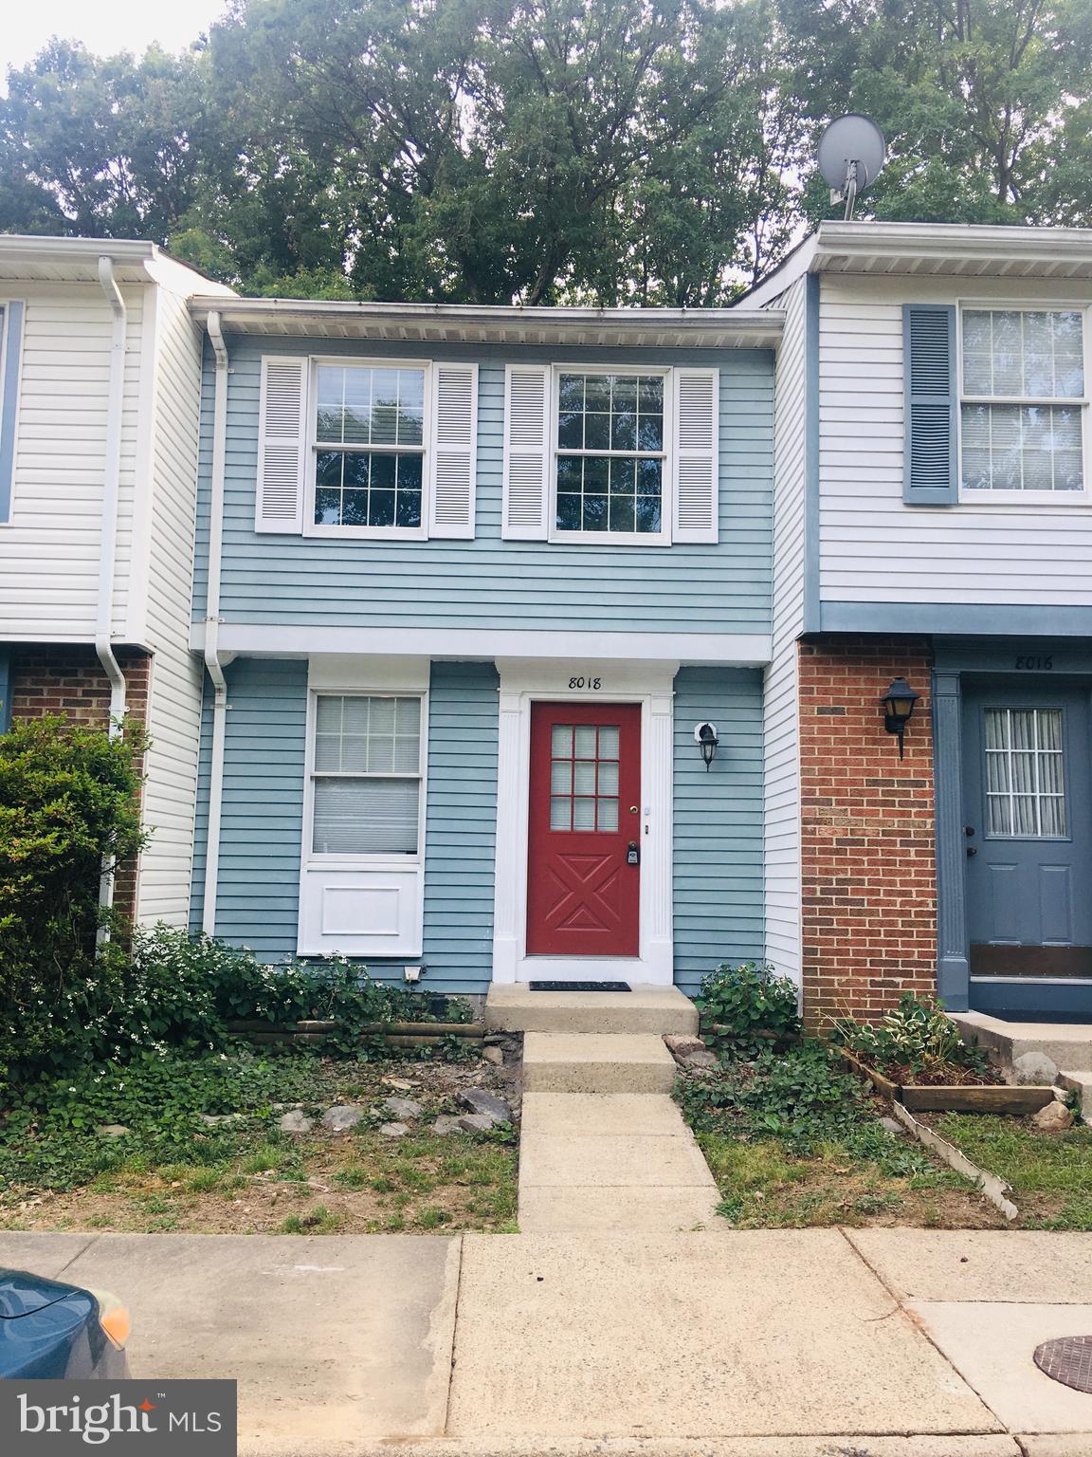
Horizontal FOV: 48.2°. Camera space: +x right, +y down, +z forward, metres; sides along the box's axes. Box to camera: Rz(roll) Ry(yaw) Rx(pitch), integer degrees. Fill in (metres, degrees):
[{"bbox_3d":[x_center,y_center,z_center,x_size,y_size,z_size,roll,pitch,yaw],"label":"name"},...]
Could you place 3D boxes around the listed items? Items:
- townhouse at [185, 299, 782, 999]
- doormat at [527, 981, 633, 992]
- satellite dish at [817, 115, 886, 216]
[{"bbox_3d":[-0.564,-0.770,13.718,4.525,6.565,9.200,1,-7,-1],"label":"townhouse"},{"bbox_3d":[0.255,1.926,9.107,0.750,0.015,0.460,1,-7,-1],"label":"doormat"},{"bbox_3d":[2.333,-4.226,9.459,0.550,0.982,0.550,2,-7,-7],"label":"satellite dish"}]

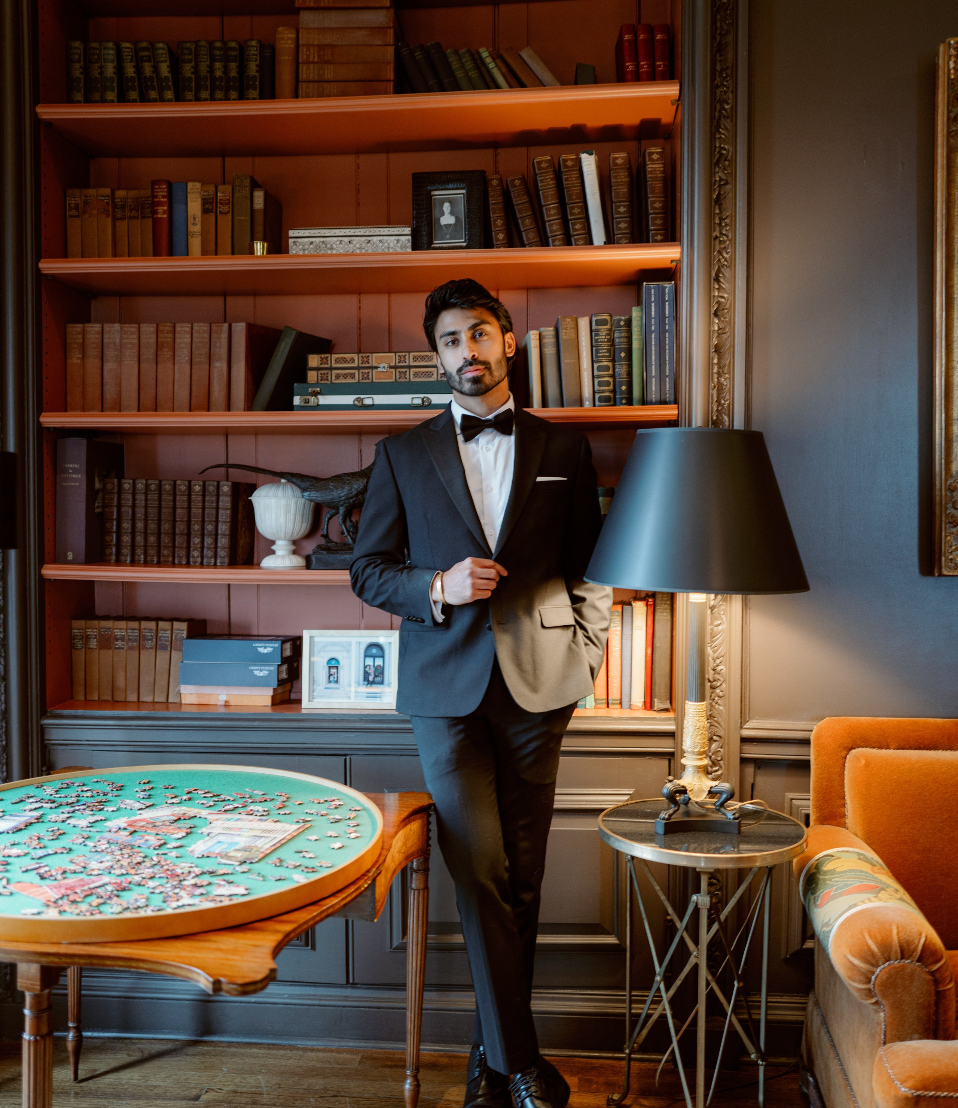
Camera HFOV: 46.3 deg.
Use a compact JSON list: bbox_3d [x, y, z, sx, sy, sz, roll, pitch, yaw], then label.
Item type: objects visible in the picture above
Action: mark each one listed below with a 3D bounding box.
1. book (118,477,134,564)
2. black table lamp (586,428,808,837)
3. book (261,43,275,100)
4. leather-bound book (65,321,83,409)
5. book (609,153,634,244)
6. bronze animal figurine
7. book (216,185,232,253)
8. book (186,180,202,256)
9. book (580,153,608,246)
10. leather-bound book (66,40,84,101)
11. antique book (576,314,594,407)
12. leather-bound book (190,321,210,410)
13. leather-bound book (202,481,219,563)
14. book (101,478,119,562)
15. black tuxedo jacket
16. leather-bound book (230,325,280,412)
[{"bbox_3d":[-0.881,-0.083,2.899,0.035,0.215,0.155,2,2,8],"label":"book"},{"bbox_3d":[0.468,0.159,2.396,0.474,0.843,0.474,0,2,5],"label":"black table lamp"},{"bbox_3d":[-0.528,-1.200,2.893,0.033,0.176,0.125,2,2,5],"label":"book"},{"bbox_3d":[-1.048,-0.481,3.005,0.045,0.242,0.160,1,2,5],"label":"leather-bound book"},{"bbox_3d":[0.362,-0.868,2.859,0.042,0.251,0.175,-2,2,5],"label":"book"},{"bbox_3d":[-0.466,-0.146,2.910,0.542,0.288,0.129,0,2,5],"label":"bronze animal figurine"},{"bbox_3d":[-0.627,-0.820,2.861,0.036,0.205,0.145,0,2,5],"label":"book"},{"bbox_3d":[-0.704,-0.824,2.867,0.034,0.214,0.145,0,2,5],"label":"book"},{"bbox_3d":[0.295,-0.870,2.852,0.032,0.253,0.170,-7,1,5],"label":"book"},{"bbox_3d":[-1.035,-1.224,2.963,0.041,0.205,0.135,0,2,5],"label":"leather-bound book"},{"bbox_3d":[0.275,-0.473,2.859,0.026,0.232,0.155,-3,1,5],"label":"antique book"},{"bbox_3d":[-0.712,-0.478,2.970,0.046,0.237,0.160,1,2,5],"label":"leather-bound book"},{"bbox_3d":[-0.697,-0.084,3.009,0.038,0.217,0.153,2,2,5],"label":"leather-bound book"},{"bbox_3d":[-0.967,-0.087,3.032,0.037,0.223,0.153,2,2,5],"label":"book"},{"bbox_3d":[0.005,0.009,2.525,0.591,0.713,0.327,0,2,2],"label":"black tuxedo jacket"},{"bbox_3d":[-0.565,-0.460,2.845,0.035,0.226,0.160,1,2,23],"label":"leather-bound book"}]

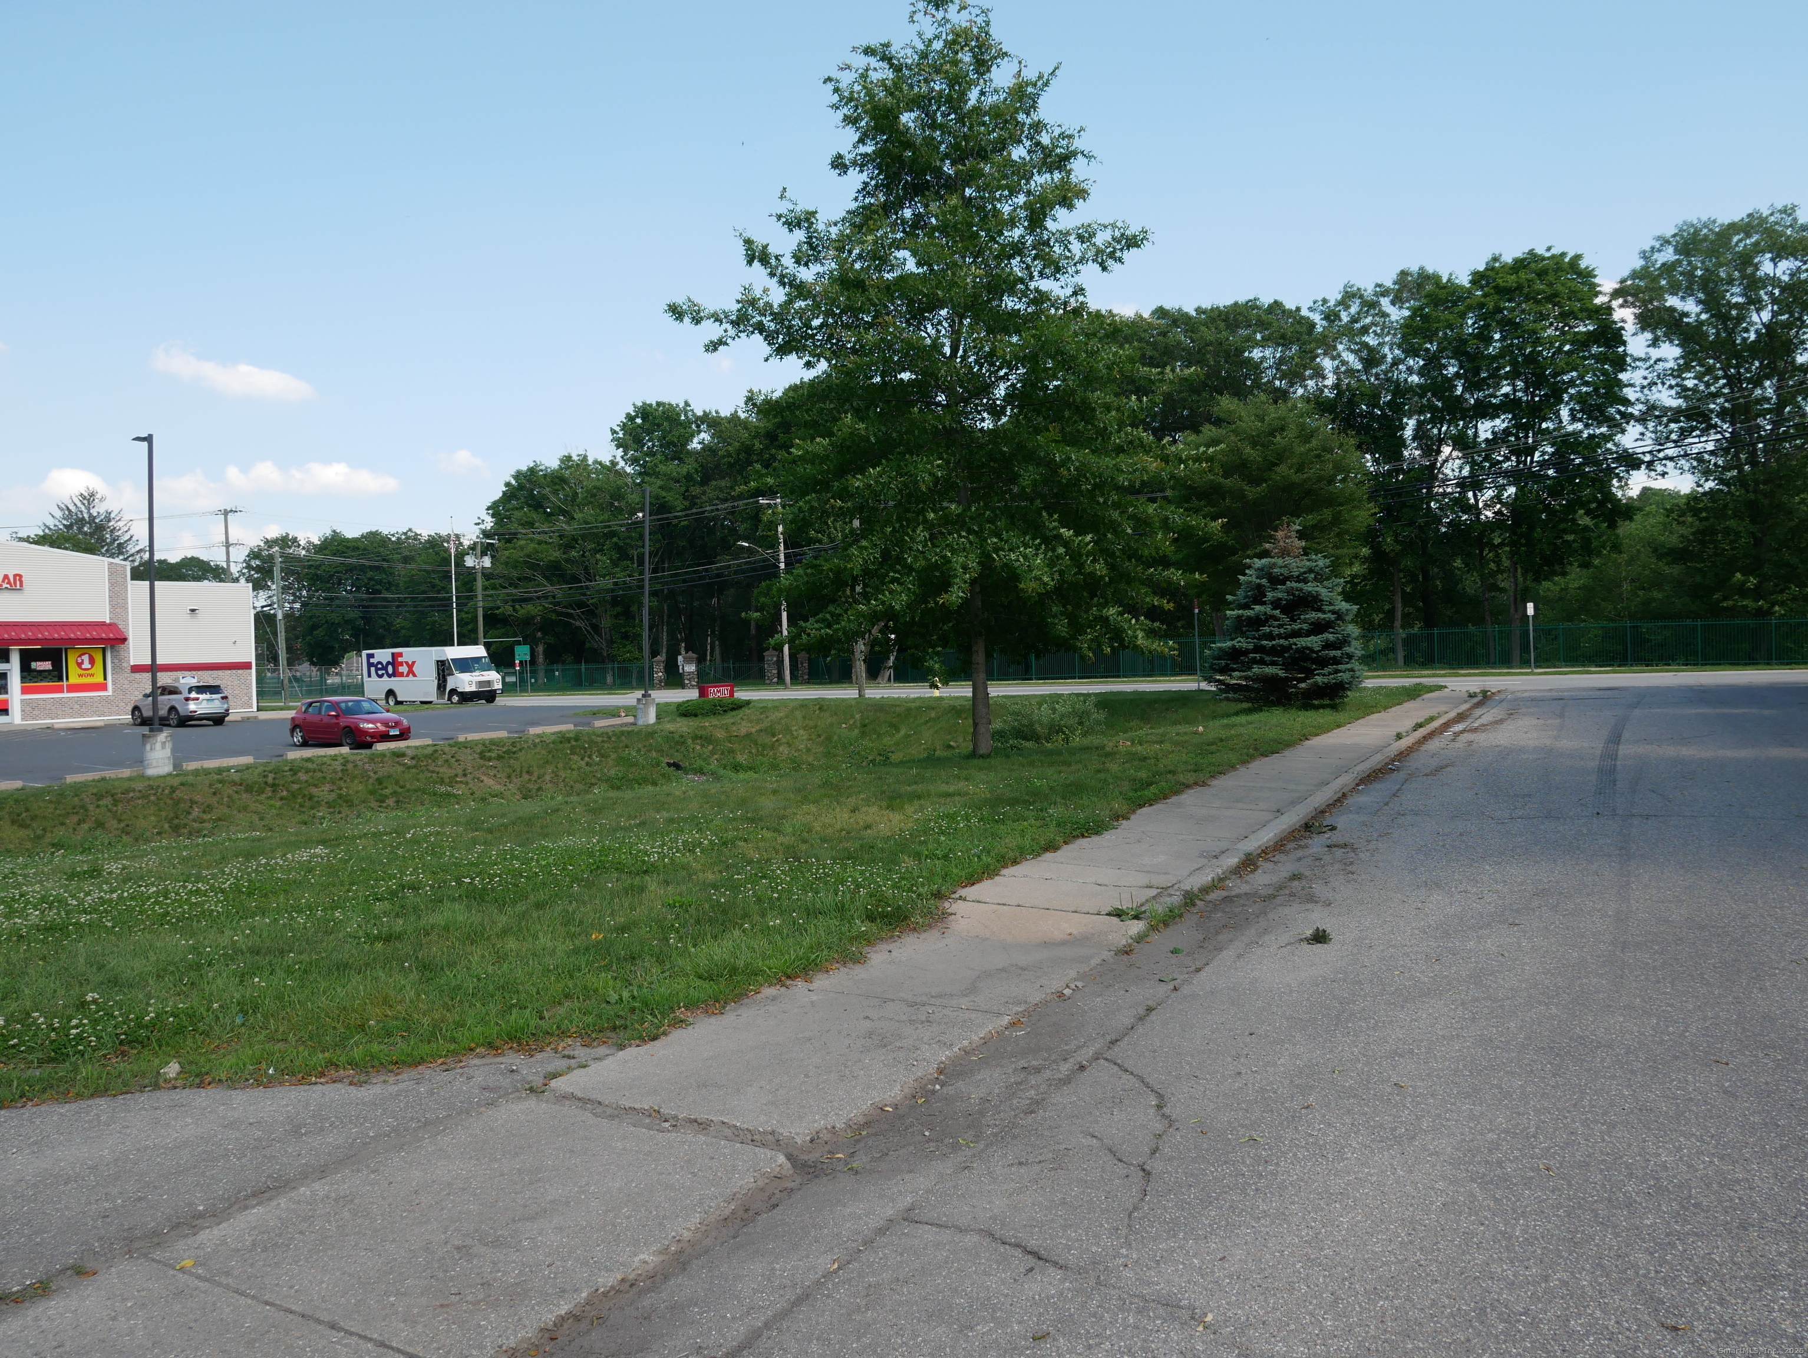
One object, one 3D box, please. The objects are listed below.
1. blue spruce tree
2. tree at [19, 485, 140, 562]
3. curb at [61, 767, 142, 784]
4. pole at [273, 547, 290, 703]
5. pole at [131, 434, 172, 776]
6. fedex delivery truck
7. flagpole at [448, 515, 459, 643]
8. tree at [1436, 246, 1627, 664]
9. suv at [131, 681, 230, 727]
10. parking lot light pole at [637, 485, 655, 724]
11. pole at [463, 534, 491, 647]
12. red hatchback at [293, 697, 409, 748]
[{"bbox_3d":[10.315,-1.790,33.800,4.200,4.870,4.200,-1,1,0],"label":"blue spruce tree"},{"bbox_3d":[-60.142,-6.324,92.000,8.600,15.600,8.600,-2,1,0],"label":"tree"},{"bbox_3d":[-19.925,2.405,31.304,0.170,0.150,1.830,0,2,36],"label":"curb"},{"bbox_3d":[-33.461,-2.890,67.500,0.450,8.600,0.450,-2,1,34],"label":"pole"},{"bbox_3d":[-19.002,-1.875,31.700,1.000,8.550,0.720,0,2,36],"label":"pole"},{"bbox_3d":[-24.683,-0.149,65.865,7.350,3.030,2.350,-1,1,26],"label":"fedex delivery truck"},{"bbox_3d":[-32.915,-5.464,92.000,0.200,12.800,0.200,-2,1,0],"label":"flagpole"},{"bbox_3d":[28.221,-9.971,56.000,8.400,18.500,8.000,-2,1,0],"label":"tree"},{"bbox_3d":[-29.321,1.050,50.753,4.760,1.690,1.900,0,2,35],"label":"suv"},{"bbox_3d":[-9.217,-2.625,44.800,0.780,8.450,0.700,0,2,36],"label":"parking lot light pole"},{"bbox_3d":[-26.538,-4.025,78.500,1.700,10.200,1.100,-1,1,27],"label":"pole"},{"bbox_3d":[-17.200,1.350,38.900,4.450,1.460,1.780,-1,1,33],"label":"red hatchback"}]

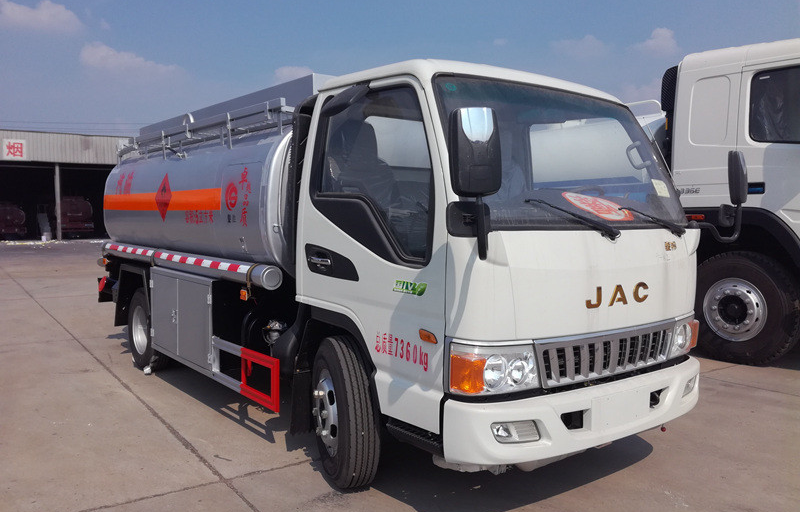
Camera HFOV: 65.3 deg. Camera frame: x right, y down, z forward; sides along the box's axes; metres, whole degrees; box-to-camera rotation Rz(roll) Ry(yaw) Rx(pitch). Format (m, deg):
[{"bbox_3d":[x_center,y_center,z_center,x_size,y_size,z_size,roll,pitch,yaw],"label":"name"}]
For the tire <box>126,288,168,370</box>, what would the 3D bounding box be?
[{"bbox_3d":[-2.392,0.684,5.966,0.195,0.772,0.772,-2,4,-39],"label":"tire"}]

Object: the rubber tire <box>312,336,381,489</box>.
[{"bbox_3d":[-0.301,0.865,3.471,0.195,0.772,0.772,0,3,-21],"label":"rubber tire"}]

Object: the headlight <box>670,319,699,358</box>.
[{"bbox_3d":[1.552,0.455,3.580,0.170,0.210,0.370,4,4,44],"label":"headlight"}]

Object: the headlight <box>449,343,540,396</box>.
[{"bbox_3d":[0.406,0.485,2.676,0.370,0.210,0.170,-1,4,-33],"label":"headlight"}]

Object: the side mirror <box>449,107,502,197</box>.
[{"bbox_3d":[0.273,-0.384,2.257,0.185,0.325,0.095,0,3,-11],"label":"side mirror"}]

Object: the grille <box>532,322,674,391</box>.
[{"bbox_3d":[1.033,0.459,3.055,1.190,0.225,0.100,-2,4,-39],"label":"grille"}]

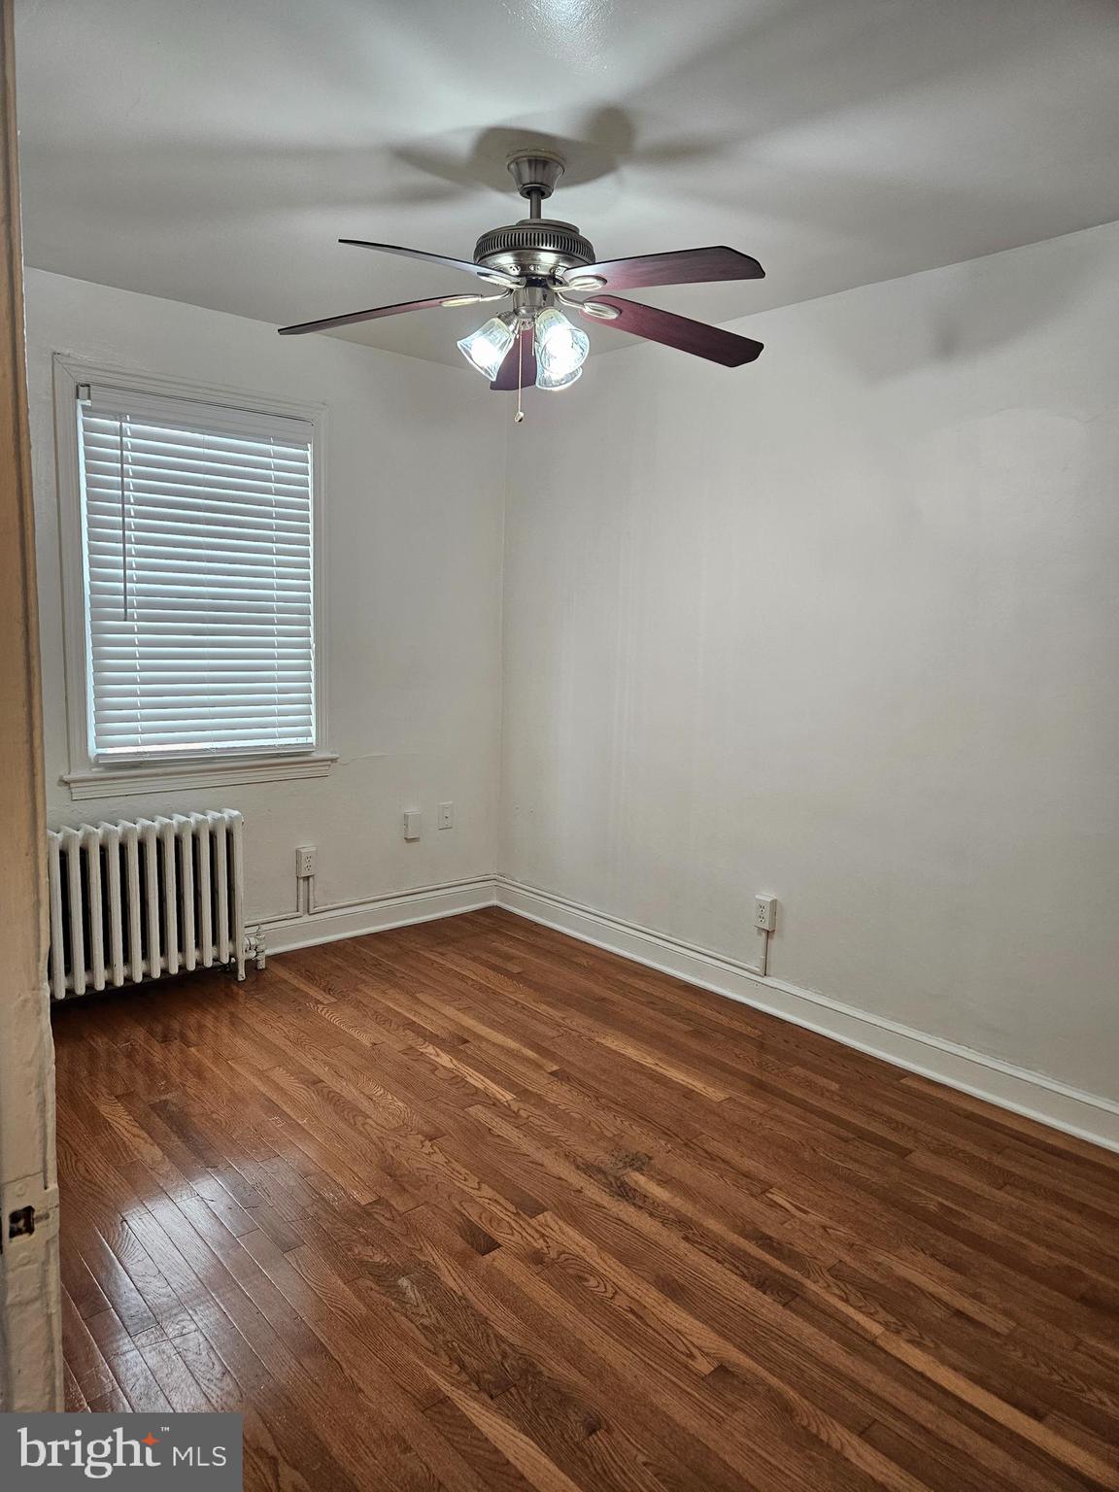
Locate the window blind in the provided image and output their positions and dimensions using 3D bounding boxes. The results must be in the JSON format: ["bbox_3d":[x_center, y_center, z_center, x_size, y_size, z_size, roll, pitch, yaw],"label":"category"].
[{"bbox_3d":[-1.332,-0.606,3.730,0.853,1.295,0.065,-5,10,-40],"label":"window blind"}]

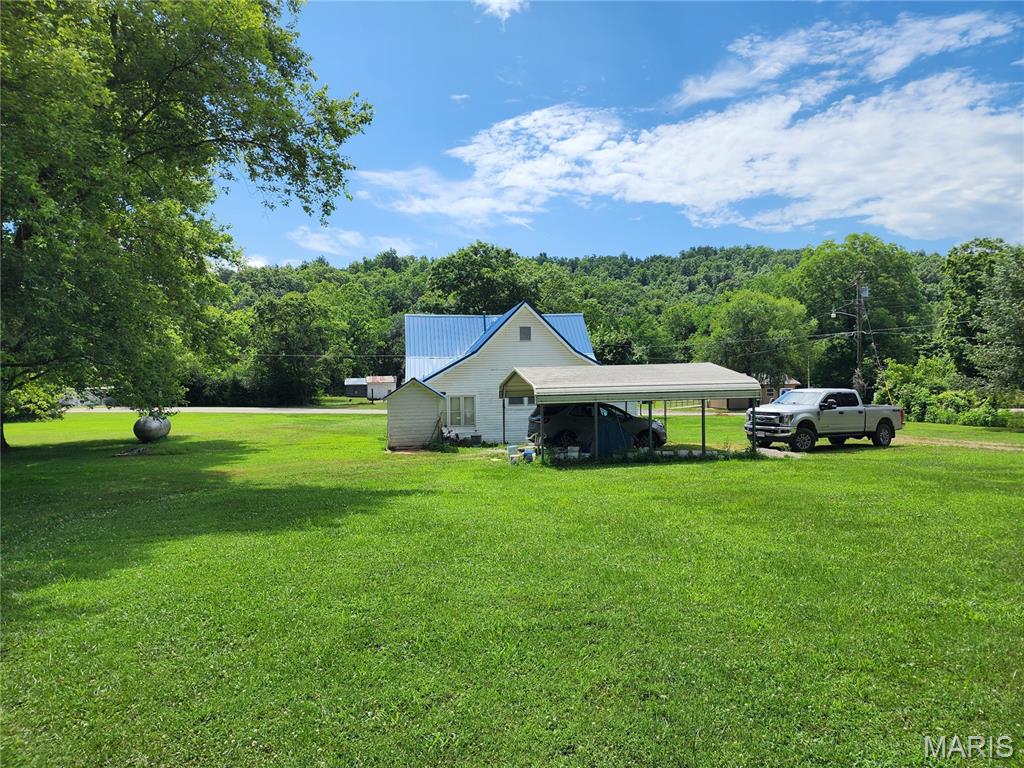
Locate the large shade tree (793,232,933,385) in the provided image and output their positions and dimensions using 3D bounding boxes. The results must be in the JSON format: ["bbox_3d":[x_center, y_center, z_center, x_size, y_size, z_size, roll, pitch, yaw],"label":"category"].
[{"bbox_3d":[34.800,-6.450,68.000,13.600,17.000,13.000,-1,0,0],"label":"large shade tree"}]

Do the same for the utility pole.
[{"bbox_3d":[19.900,-2.150,39.000,1.000,8.600,0.600,-1,0,9],"label":"utility pole"}]

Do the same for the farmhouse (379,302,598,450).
[{"bbox_3d":[-0.300,-0.420,30.600,9.700,5.500,10.800,-1,0,-9],"label":"farmhouse"}]

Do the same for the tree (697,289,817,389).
[{"bbox_3d":[21.400,-3.000,60.000,10.800,10.700,10.500,-1,0,0],"label":"tree"}]

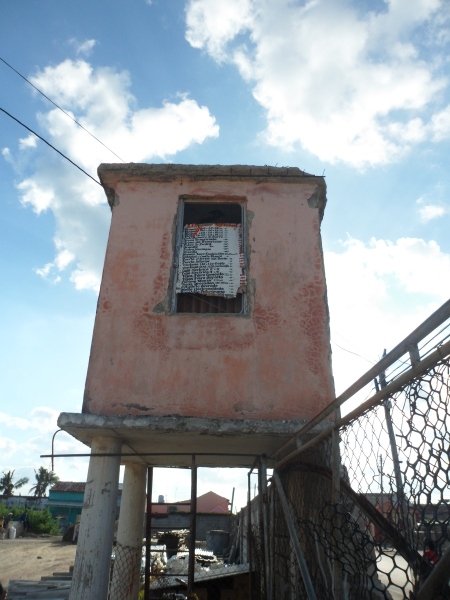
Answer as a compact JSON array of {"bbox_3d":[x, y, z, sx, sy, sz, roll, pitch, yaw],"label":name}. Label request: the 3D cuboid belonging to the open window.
[{"bbox_3d":[-0.125,-0.425,4.290,0.665,1.250,0.100,1,-24,1],"label":"open window"}]

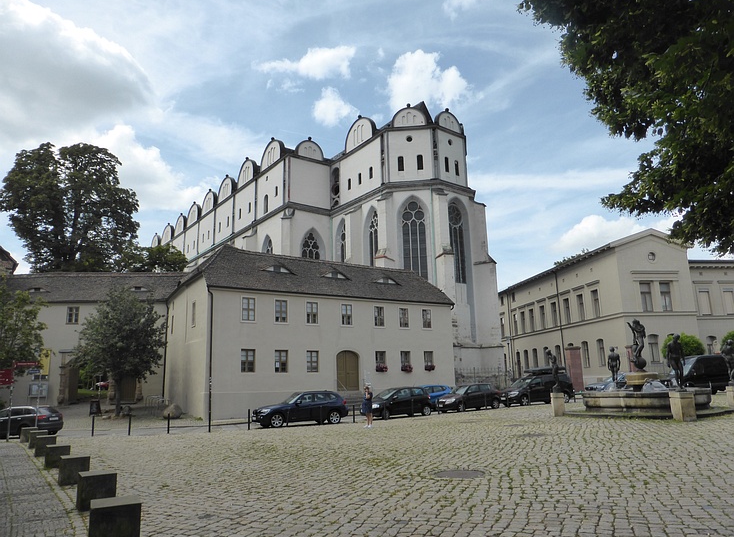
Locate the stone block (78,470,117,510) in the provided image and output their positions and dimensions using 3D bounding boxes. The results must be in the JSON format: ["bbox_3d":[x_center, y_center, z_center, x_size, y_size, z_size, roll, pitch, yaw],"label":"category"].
[{"bbox_3d":[-4.406,3.614,8.653,0.505,0.515,0.505,7,-14,-34],"label":"stone block"}]

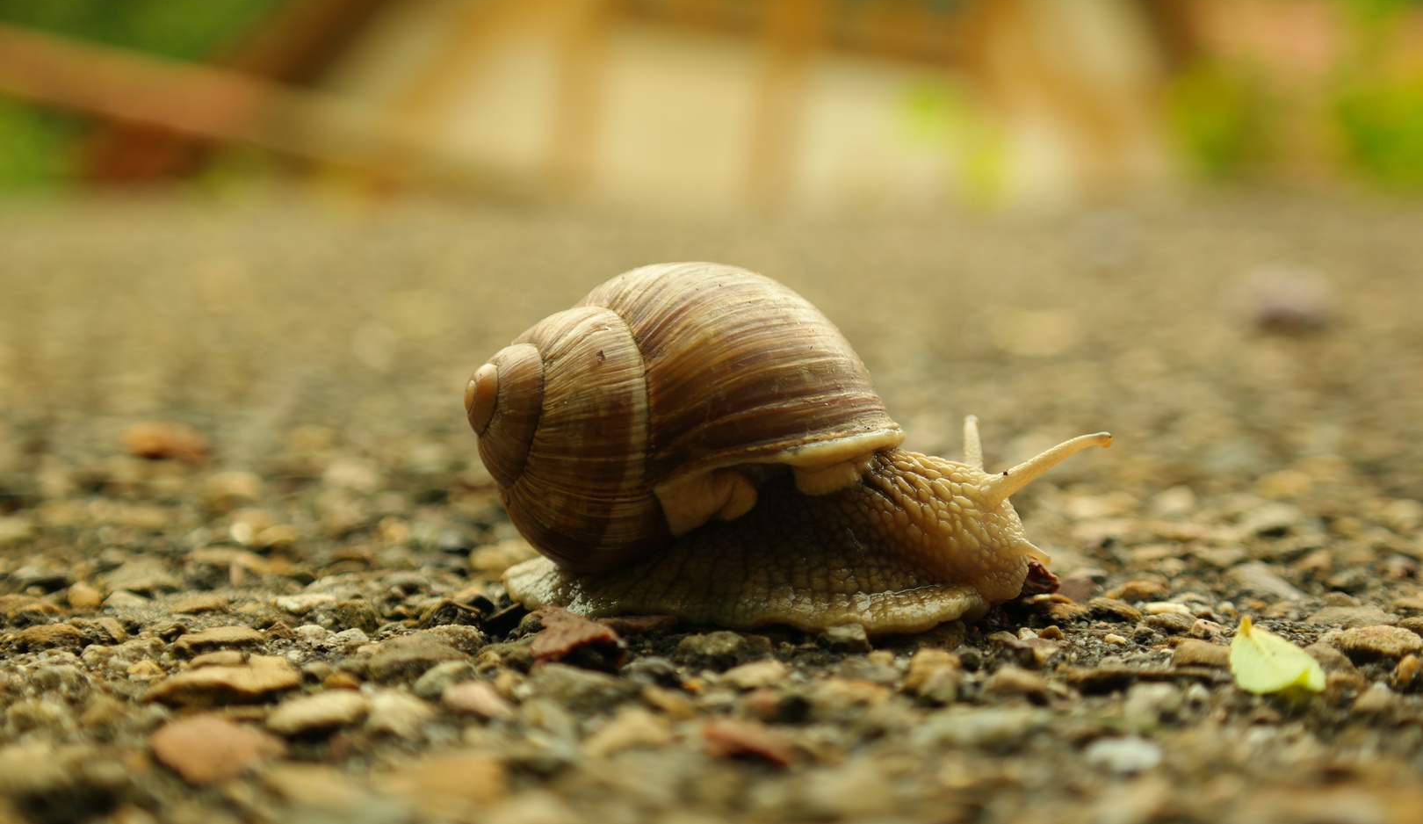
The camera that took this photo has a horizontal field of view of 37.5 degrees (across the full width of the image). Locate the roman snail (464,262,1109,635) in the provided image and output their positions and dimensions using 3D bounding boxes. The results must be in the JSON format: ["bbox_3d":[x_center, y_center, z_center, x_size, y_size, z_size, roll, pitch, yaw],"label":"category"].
[{"bbox_3d":[0.007,0.003,0.201,0.061,0.034,0.033,0,6,2],"label":"roman snail"}]

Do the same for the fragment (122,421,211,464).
[{"bbox_3d":[-0.082,0.004,0.316,0.012,0.005,0.009,0,6,0],"label":"fragment"}]

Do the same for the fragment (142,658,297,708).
[{"bbox_3d":[-0.039,0.022,0.167,0.012,0.003,0.007,0,6,0],"label":"fragment"}]

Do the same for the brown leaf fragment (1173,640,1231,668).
[{"bbox_3d":[0.042,0.021,0.180,0.005,0.002,0.004,0,6,0],"label":"brown leaf fragment"}]

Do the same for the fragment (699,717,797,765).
[{"bbox_3d":[0.003,0.024,0.150,0.007,0.002,0.005,0,6,0],"label":"fragment"}]

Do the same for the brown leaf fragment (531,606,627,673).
[{"bbox_3d":[-0.011,0.019,0.178,0.008,0.004,0.006,0,6,0],"label":"brown leaf fragment"}]

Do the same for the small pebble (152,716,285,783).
[{"bbox_3d":[-0.034,0.023,0.146,0.009,0.004,0.007,0,6,0],"label":"small pebble"}]

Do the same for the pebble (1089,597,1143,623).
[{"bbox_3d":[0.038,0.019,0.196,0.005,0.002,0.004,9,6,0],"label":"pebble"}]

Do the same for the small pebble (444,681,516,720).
[{"bbox_3d":[-0.018,0.022,0.162,0.006,0.002,0.004,0,6,0],"label":"small pebble"}]

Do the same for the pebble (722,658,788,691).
[{"bbox_3d":[0.004,0.022,0.172,0.006,0.002,0.004,0,6,0],"label":"pebble"}]

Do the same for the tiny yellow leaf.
[{"bbox_3d":[0.046,0.020,0.170,0.008,0.006,0.006,0,6,0],"label":"tiny yellow leaf"}]

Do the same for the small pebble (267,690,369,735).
[{"bbox_3d":[-0.030,0.023,0.158,0.007,0.003,0.005,0,6,0],"label":"small pebble"}]

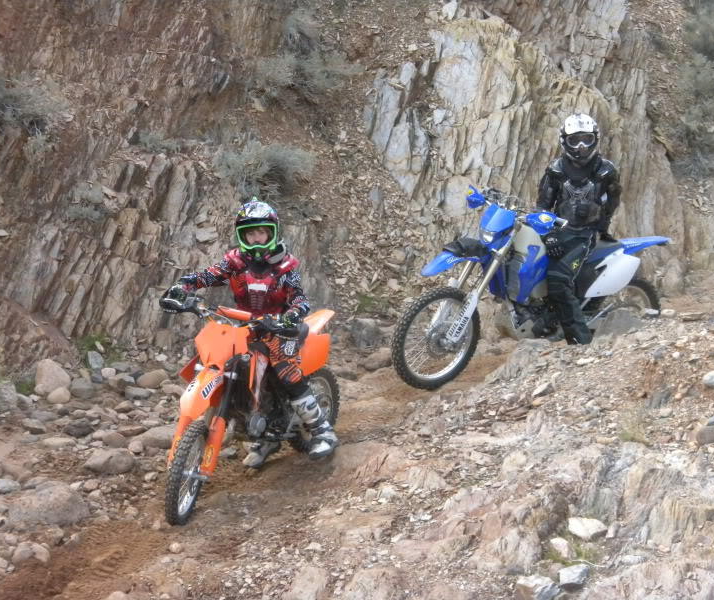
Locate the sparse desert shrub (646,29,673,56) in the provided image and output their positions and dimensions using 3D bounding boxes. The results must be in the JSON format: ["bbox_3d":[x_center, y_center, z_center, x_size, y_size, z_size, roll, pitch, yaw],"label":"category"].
[{"bbox_3d":[2.618,-2.228,17.000,0.240,0.230,0.240,0,5,0],"label":"sparse desert shrub"}]

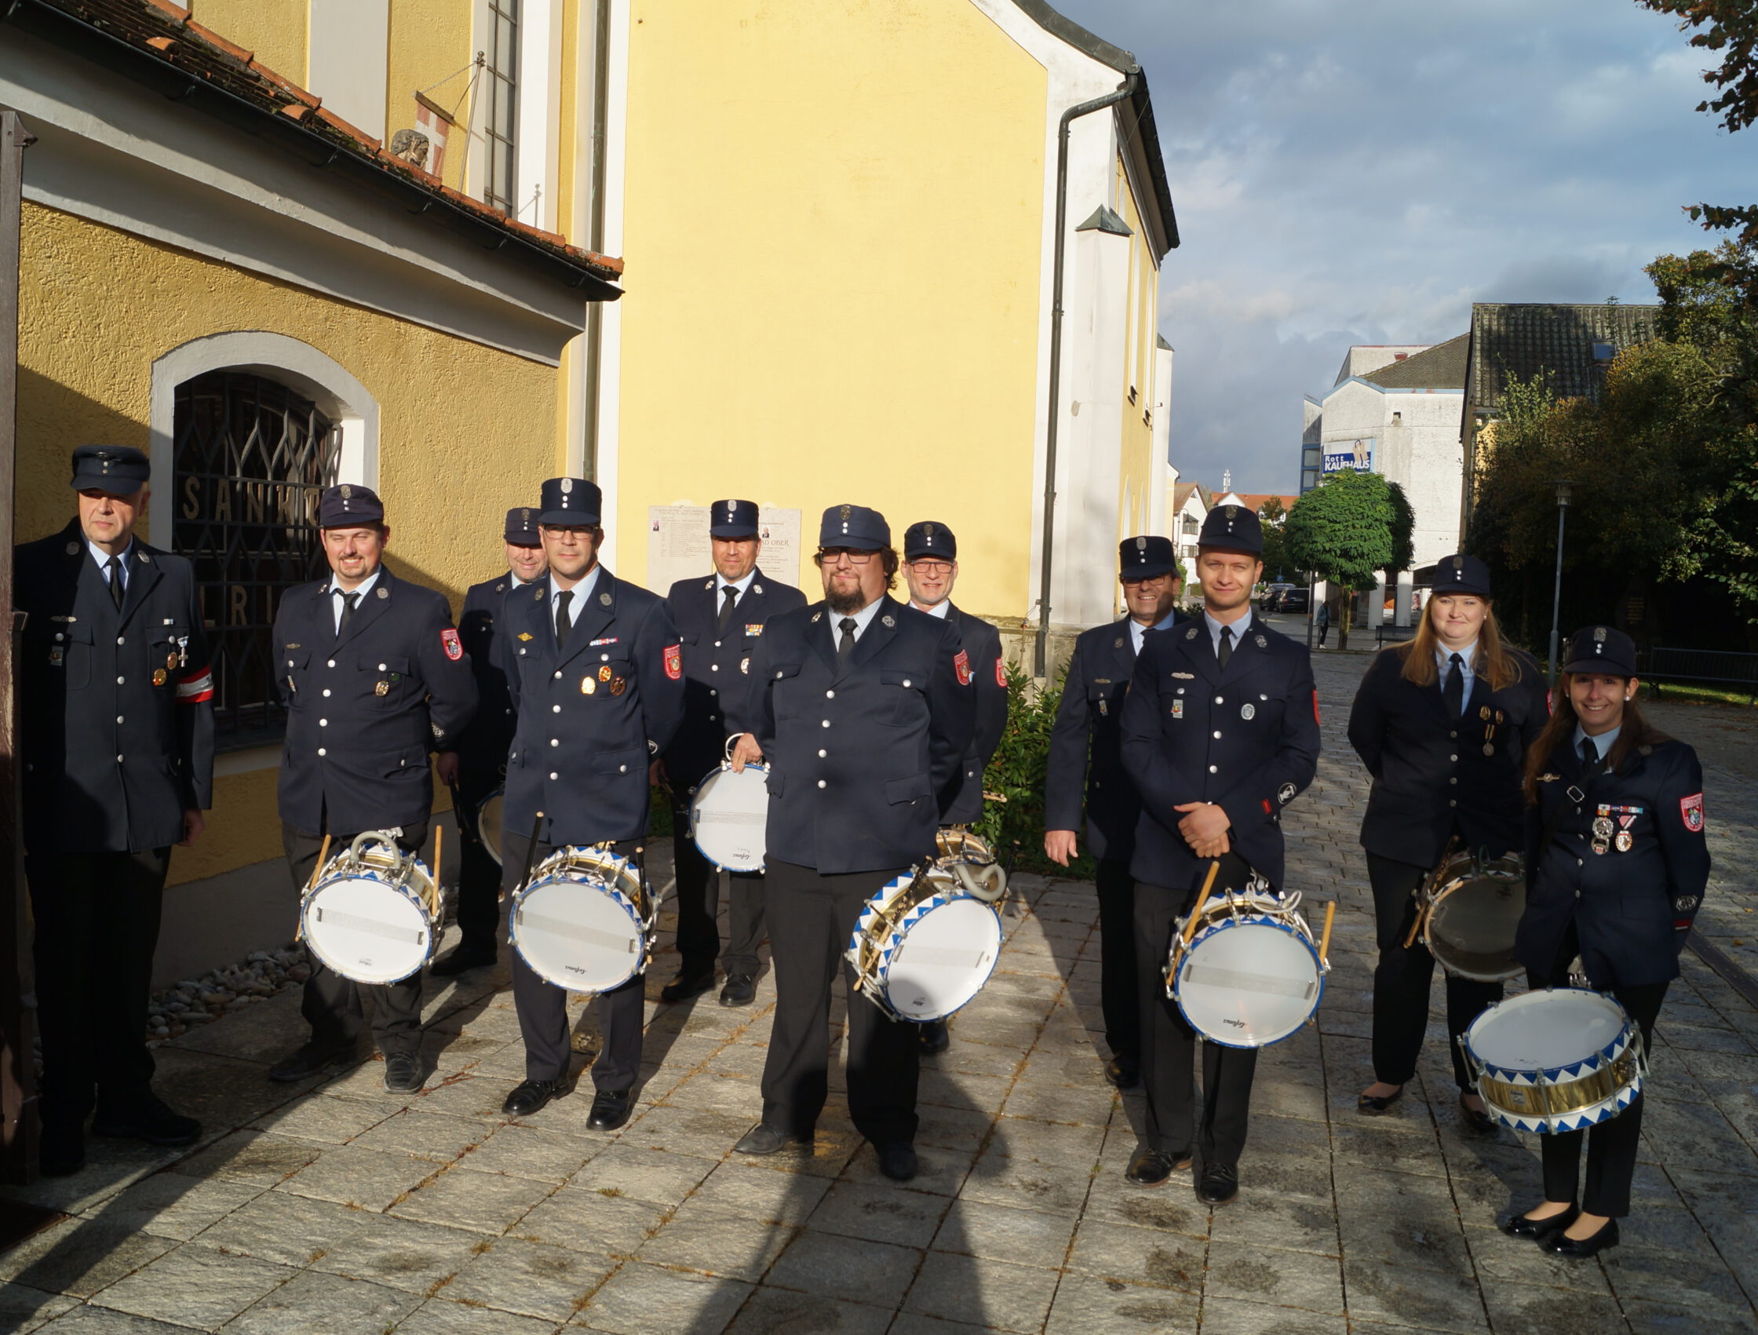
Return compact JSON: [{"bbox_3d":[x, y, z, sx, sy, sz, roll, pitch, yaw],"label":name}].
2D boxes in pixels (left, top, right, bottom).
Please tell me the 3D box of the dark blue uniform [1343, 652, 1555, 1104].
[{"bbox_3d":[1.812,0.652,4.844,0.600,1.430,0.360,3,3,20],"label":"dark blue uniform"}]

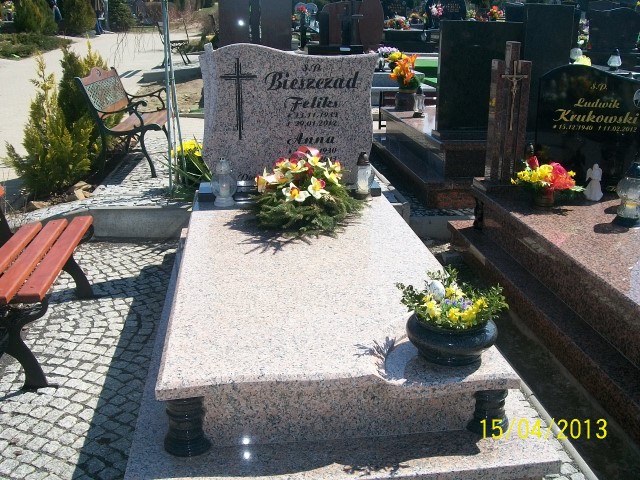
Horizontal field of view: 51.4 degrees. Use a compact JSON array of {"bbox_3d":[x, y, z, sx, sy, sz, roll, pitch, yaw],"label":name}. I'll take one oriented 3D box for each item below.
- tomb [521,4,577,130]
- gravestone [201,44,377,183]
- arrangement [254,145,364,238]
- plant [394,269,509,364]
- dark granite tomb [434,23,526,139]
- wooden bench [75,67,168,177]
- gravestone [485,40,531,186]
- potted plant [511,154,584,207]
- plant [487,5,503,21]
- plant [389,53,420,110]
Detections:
[{"bbox_3d":[1.440,-1.105,4.324,0.330,0.790,0.090,-2,17,-7],"label":"tomb"},{"bbox_3d":[-0.186,-0.749,3.980,1.030,0.830,0.080,-2,17,-7],"label":"gravestone"},{"bbox_3d":[-0.074,-0.286,3.589,0.580,0.340,0.520,-2,18,-7],"label":"arrangement"},{"bbox_3d":[0.430,0.246,2.251,0.370,0.270,0.360,-2,18,-7],"label":"plant"},{"bbox_3d":[1.012,-1.046,4.288,0.540,0.700,0.090,-2,17,-7],"label":"dark granite tomb"},{"bbox_3d":[-1.514,-0.996,5.386,0.580,0.780,1.100,-1,17,-4],"label":"wooden bench"},{"bbox_3d":[1.135,-0.769,4.010,0.210,0.830,0.120,-2,17,-7],"label":"gravestone"},{"bbox_3d":[1.257,-0.342,3.736,0.390,0.270,0.330,-2,18,-7],"label":"potted plant"},{"bbox_3d":[2.551,-3.329,9.744,0.240,0.250,0.240,-2,18,-7],"label":"plant"},{"bbox_3d":[0.705,-1.315,5.545,0.270,0.460,0.260,-2,18,-7],"label":"plant"}]

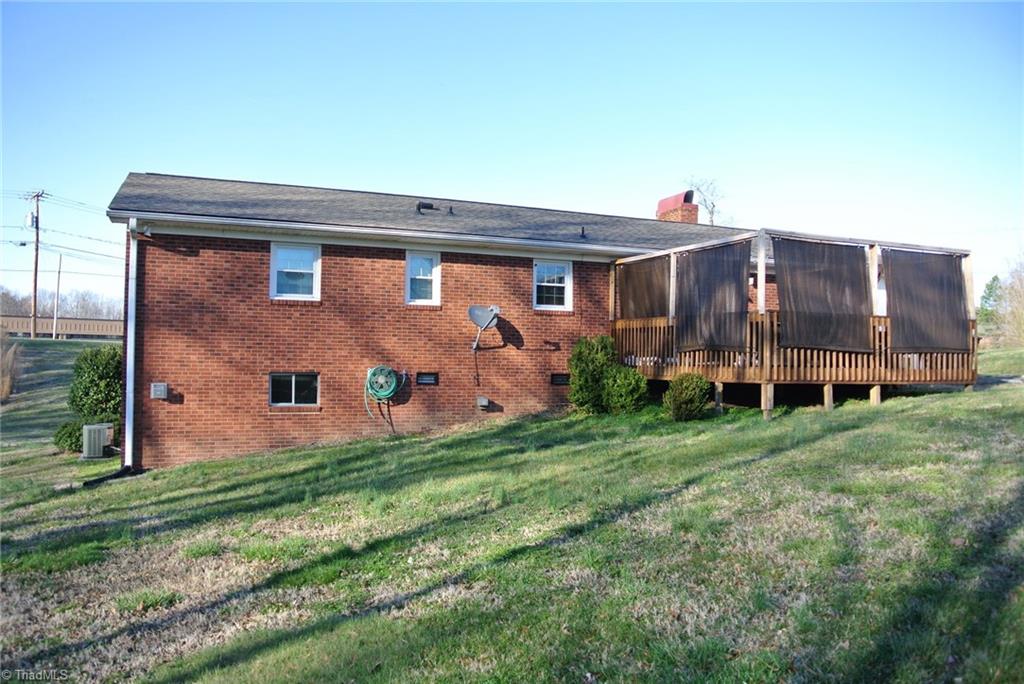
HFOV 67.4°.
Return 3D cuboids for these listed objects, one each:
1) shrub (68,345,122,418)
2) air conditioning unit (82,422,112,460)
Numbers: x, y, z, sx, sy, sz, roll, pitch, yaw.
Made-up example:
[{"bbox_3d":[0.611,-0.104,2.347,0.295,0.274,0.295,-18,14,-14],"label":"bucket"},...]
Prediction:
[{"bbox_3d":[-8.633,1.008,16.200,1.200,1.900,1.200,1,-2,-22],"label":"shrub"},{"bbox_3d":[-8.045,1.936,14.950,0.500,0.670,0.520,1,-2,-22],"label":"air conditioning unit"}]

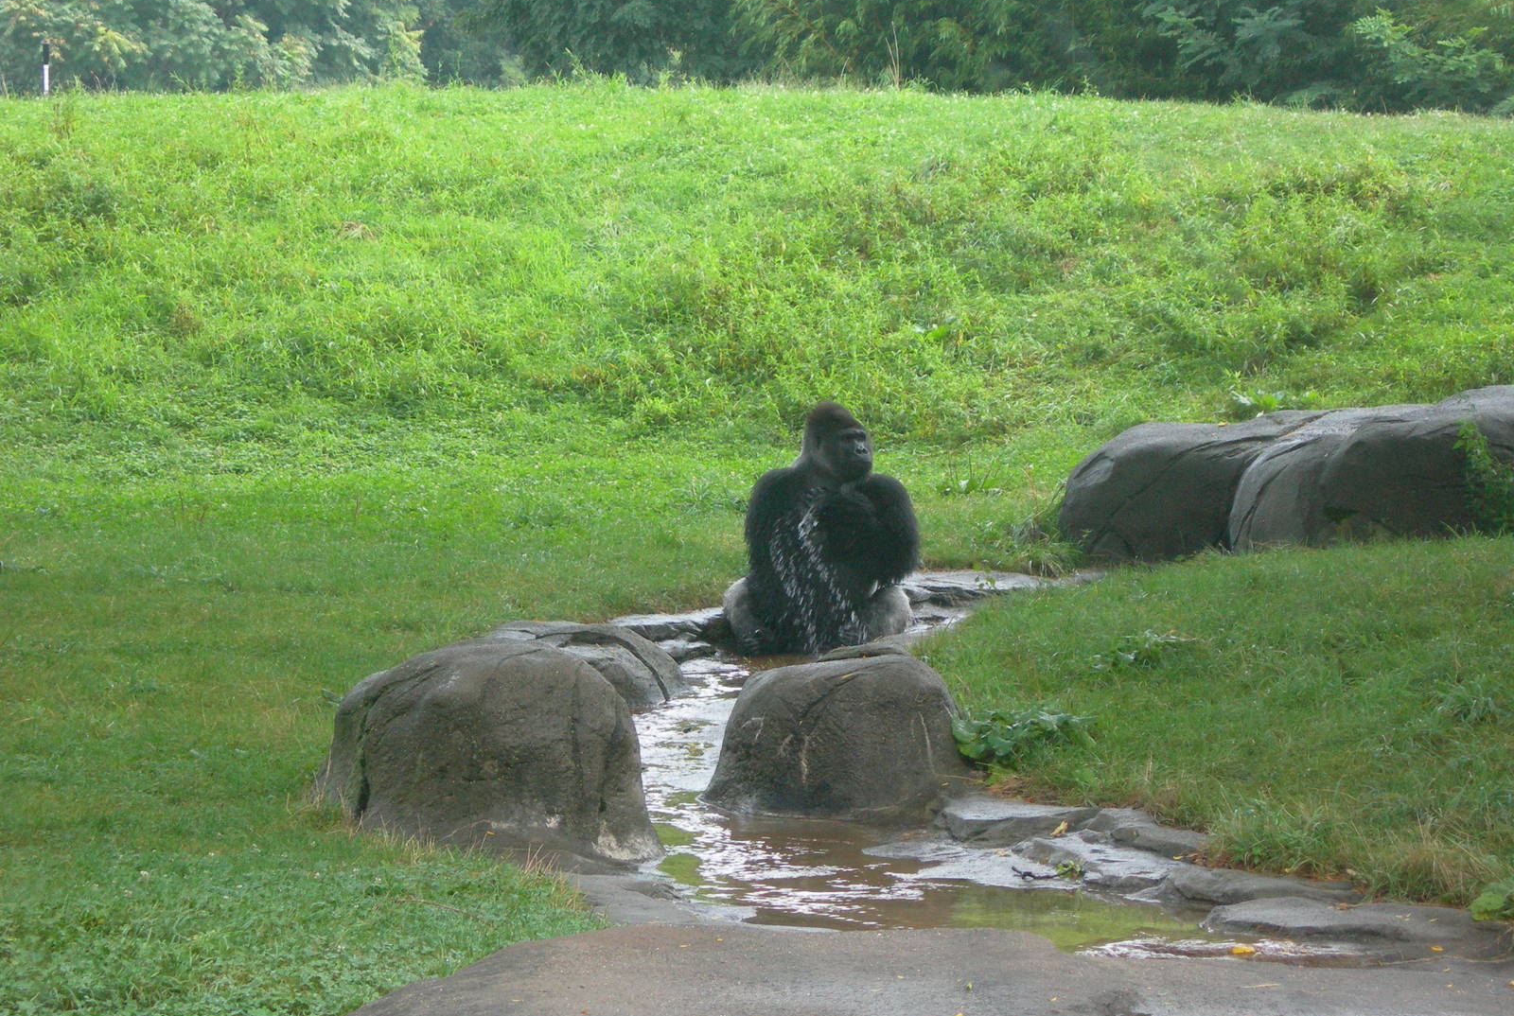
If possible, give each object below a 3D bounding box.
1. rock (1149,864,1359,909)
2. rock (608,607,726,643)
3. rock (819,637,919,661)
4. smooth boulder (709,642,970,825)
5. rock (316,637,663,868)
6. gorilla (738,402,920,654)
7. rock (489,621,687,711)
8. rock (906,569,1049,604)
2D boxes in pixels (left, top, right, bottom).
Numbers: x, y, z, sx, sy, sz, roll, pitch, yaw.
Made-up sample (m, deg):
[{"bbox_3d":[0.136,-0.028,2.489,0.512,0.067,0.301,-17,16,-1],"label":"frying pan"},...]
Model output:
[{"bbox_3d":[1.759,1.310,17.553,0.730,0.120,0.420,0,8,0],"label":"rock"},{"bbox_3d":[-0.416,0.503,22.035,0.550,0.130,0.500,0,8,0],"label":"rock"},{"bbox_3d":[0.450,0.655,20.491,0.420,0.240,0.400,0,8,0],"label":"rock"},{"bbox_3d":[0.311,0.833,19.152,1.000,0.520,0.850,0,8,0],"label":"smooth boulder"},{"bbox_3d":[-1.003,0.849,18.498,1.200,0.730,1.000,1,8,5],"label":"rock"},{"bbox_3d":[0.284,0.053,21.971,0.830,1.080,0.750,-2,8,-15],"label":"gorilla"},{"bbox_3d":[-0.656,0.578,19.415,0.760,0.280,0.900,-1,7,-10],"label":"rock"},{"bbox_3d":[1.006,0.371,22.975,0.680,0.130,0.550,0,8,0],"label":"rock"}]

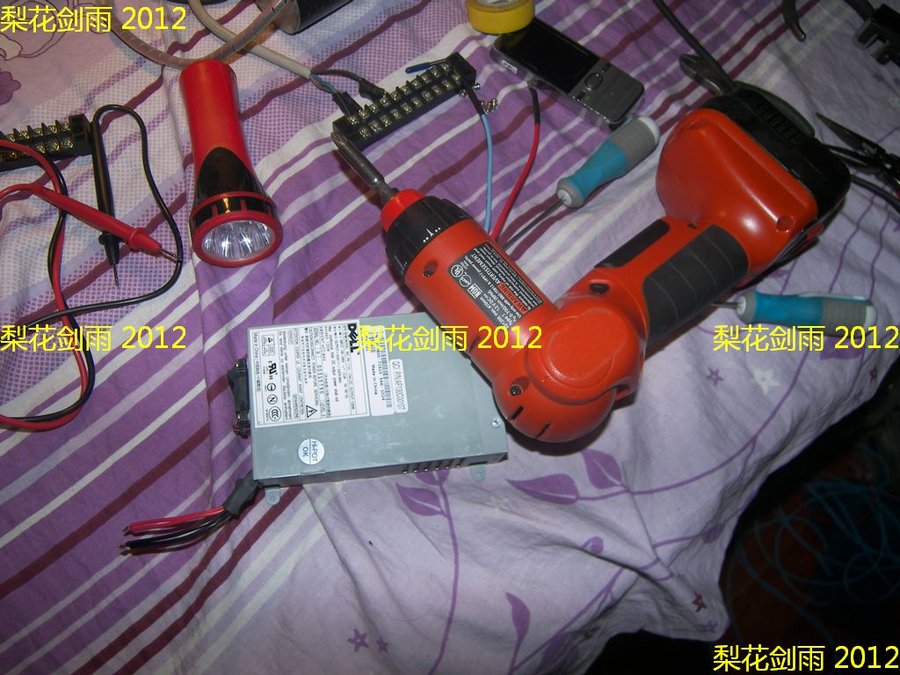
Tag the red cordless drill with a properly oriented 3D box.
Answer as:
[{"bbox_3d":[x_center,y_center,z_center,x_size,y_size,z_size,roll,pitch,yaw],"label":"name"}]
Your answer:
[{"bbox_3d":[0.086,-0.102,0.438,0.293,0.078,0.246,-37,75,-15],"label":"red cordless drill"}]

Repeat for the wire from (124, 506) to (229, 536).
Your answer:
[{"bbox_3d":[-0.148,0.099,0.366,0.053,0.007,0.007,-9,66,-7],"label":"wire"}]

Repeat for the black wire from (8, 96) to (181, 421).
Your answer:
[{"bbox_3d":[-0.249,-0.061,0.450,0.141,0.014,0.237,1,69,-3],"label":"black wire"}]

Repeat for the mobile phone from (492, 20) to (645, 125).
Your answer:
[{"bbox_3d":[0.087,-0.194,0.495,0.114,0.013,0.046,37,69,14],"label":"mobile phone"}]

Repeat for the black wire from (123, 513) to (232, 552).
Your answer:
[{"bbox_3d":[-0.146,0.105,0.364,0.058,0.007,0.011,-13,66,-8],"label":"black wire"}]

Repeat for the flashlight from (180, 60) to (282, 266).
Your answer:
[{"bbox_3d":[-0.145,-0.117,0.432,0.052,0.052,0.139,-14,64,-9],"label":"flashlight"}]

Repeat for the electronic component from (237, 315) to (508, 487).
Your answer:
[{"bbox_3d":[-0.045,0.037,0.411,0.142,0.038,0.091,-6,69,-5],"label":"electronic component"}]

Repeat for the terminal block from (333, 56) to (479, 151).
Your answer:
[{"bbox_3d":[-0.030,-0.163,0.472,0.107,0.015,0.021,-36,71,-17],"label":"terminal block"}]

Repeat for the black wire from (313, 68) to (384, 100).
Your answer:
[{"bbox_3d":[-0.072,-0.181,0.481,0.057,0.010,0.012,18,66,6],"label":"black wire"}]

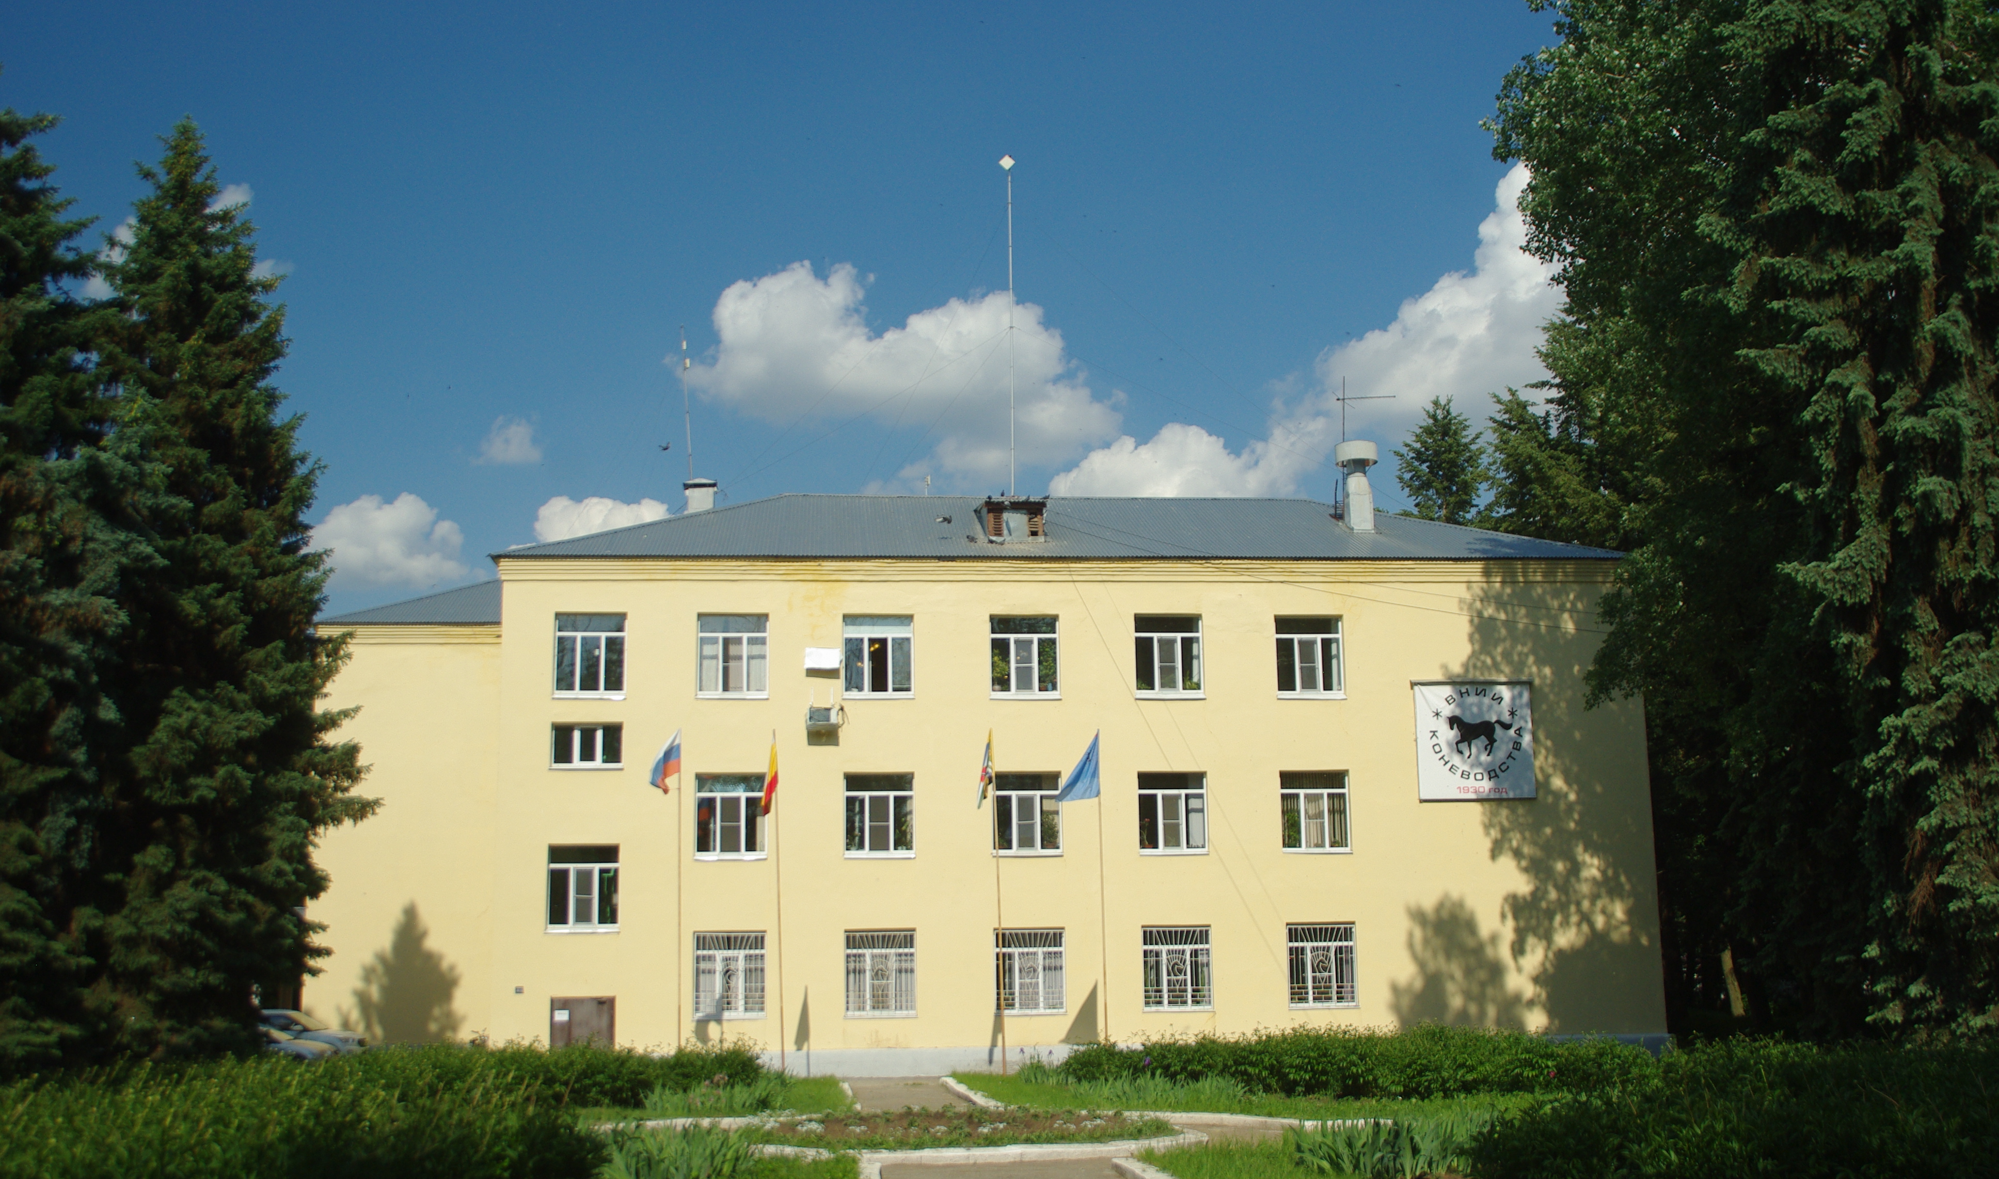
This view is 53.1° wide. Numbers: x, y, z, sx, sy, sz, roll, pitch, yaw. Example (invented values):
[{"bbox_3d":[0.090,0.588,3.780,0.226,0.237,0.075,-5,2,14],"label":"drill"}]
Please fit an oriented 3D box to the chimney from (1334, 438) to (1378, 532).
[{"bbox_3d":[8.410,-2.303,47.228,1.000,2.240,1.100,0,-10,-5],"label":"chimney"}]

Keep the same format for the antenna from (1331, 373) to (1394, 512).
[{"bbox_3d":[8.863,-3.498,48.522,1.420,3.500,1.600,-3,-11,13],"label":"antenna"}]

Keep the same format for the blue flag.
[{"bbox_3d":[1.499,3.393,38.254,0.842,1.340,0.250,0,-10,-5],"label":"blue flag"}]

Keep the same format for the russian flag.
[{"bbox_3d":[-6.257,3.247,37.526,0.616,1.220,0.300,0,-10,-5],"label":"russian flag"}]

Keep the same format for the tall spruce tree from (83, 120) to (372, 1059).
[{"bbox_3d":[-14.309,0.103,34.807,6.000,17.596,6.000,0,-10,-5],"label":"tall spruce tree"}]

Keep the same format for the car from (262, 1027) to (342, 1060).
[{"bbox_3d":[-15.444,9.338,40.068,4.200,1.450,1.700,0,-10,-3],"label":"car"}]

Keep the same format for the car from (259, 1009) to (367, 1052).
[{"bbox_3d":[-16.365,10.179,44.527,4.200,1.450,1.700,0,-10,-3],"label":"car"}]

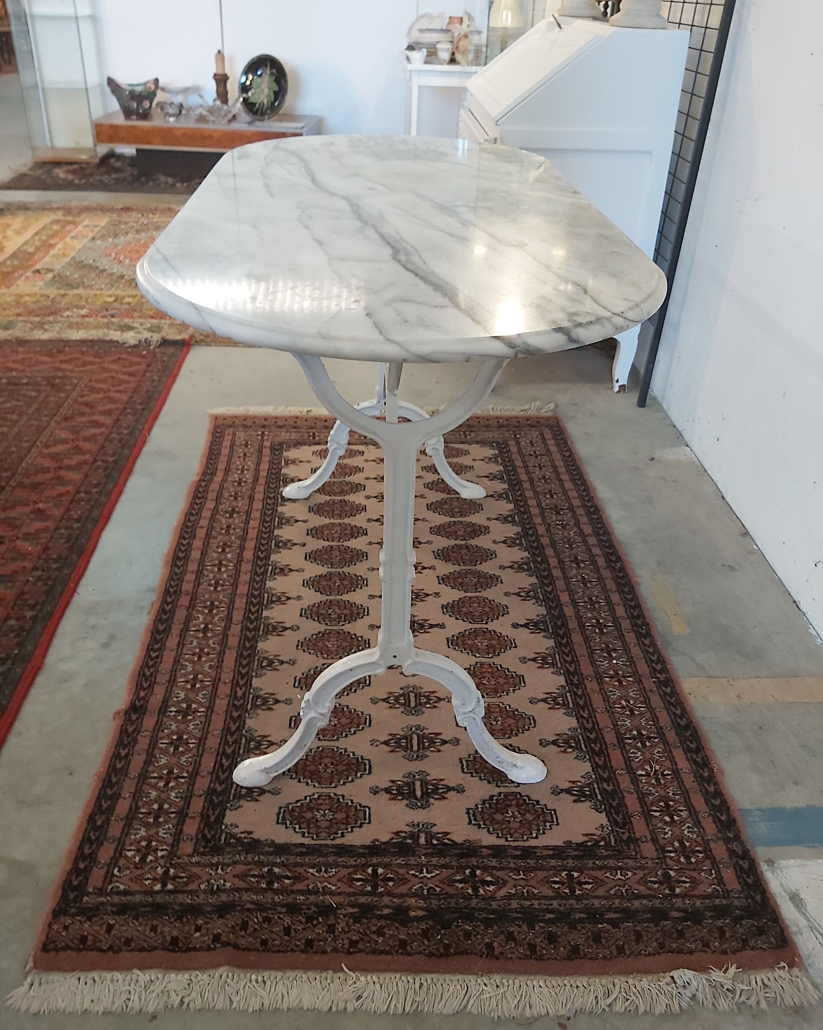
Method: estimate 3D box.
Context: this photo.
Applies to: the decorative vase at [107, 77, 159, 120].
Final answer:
[{"bbox_3d":[-1.591,-2.380,4.713,0.260,0.195,0.170,3,33,2],"label":"decorative vase"}]

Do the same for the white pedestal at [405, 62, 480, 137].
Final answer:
[{"bbox_3d":[0.160,-2.271,4.830,0.391,0.648,0.350,1,33,-1],"label":"white pedestal"}]

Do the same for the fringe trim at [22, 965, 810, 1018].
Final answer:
[{"bbox_3d":[0.009,0.564,0.981,0.940,0.014,0.054,1,33,-2],"label":"fringe trim"}]

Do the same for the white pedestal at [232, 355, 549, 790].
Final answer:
[{"bbox_3d":[-0.037,-0.134,1.391,0.475,0.725,0.875,0,33,-4],"label":"white pedestal"}]

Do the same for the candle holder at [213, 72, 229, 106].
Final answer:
[{"bbox_3d":[-1.123,-2.489,4.875,0.075,0.215,0.075,0,33,-4],"label":"candle holder"}]

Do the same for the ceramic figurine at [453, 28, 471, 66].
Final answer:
[{"bbox_3d":[0.285,-2.561,4.516,0.090,0.180,0.080,0,33,-4],"label":"ceramic figurine"}]

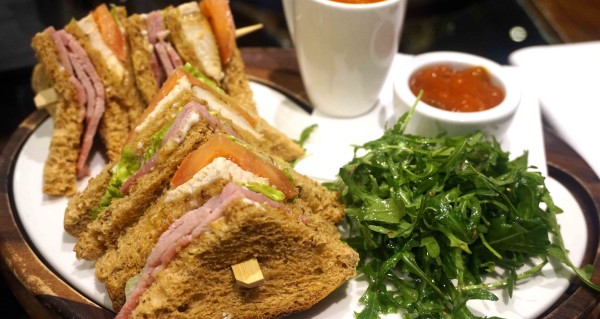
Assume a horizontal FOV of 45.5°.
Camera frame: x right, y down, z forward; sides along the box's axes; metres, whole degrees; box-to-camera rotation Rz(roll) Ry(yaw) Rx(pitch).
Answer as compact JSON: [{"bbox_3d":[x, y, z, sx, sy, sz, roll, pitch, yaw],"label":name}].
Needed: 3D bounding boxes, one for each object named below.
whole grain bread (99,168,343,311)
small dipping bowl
[{"bbox_3d":[-0.036,0.028,0.340,0.123,0.062,0.018,-15,41,-19],"label":"whole grain bread"},{"bbox_3d":[0.092,-0.033,0.429,0.072,0.030,0.072,1,39,0],"label":"small dipping bowl"}]

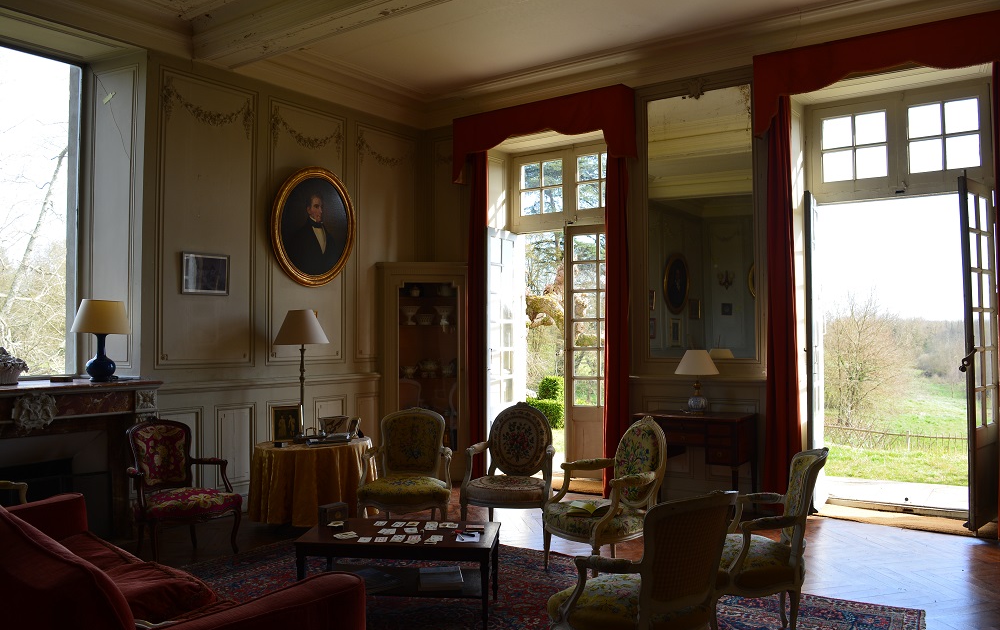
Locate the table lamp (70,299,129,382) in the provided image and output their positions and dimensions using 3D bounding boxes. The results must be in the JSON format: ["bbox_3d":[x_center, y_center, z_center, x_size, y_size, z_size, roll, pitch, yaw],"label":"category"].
[{"bbox_3d":[-2.815,0.180,5.289,0.410,0.575,0.410,-2,-2,38],"label":"table lamp"}]

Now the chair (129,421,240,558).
[{"bbox_3d":[-2.165,1.184,5.105,0.620,0.930,0.600,2,-3,-45],"label":"chair"}]

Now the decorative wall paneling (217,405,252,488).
[{"bbox_3d":[-2.242,1.107,6.294,0.050,0.680,0.375,-2,-2,38],"label":"decorative wall paneling"}]

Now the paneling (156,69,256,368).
[{"bbox_3d":[-2.193,-0.697,5.680,0.051,2.209,0.857,-1,-1,36],"label":"paneling"}]

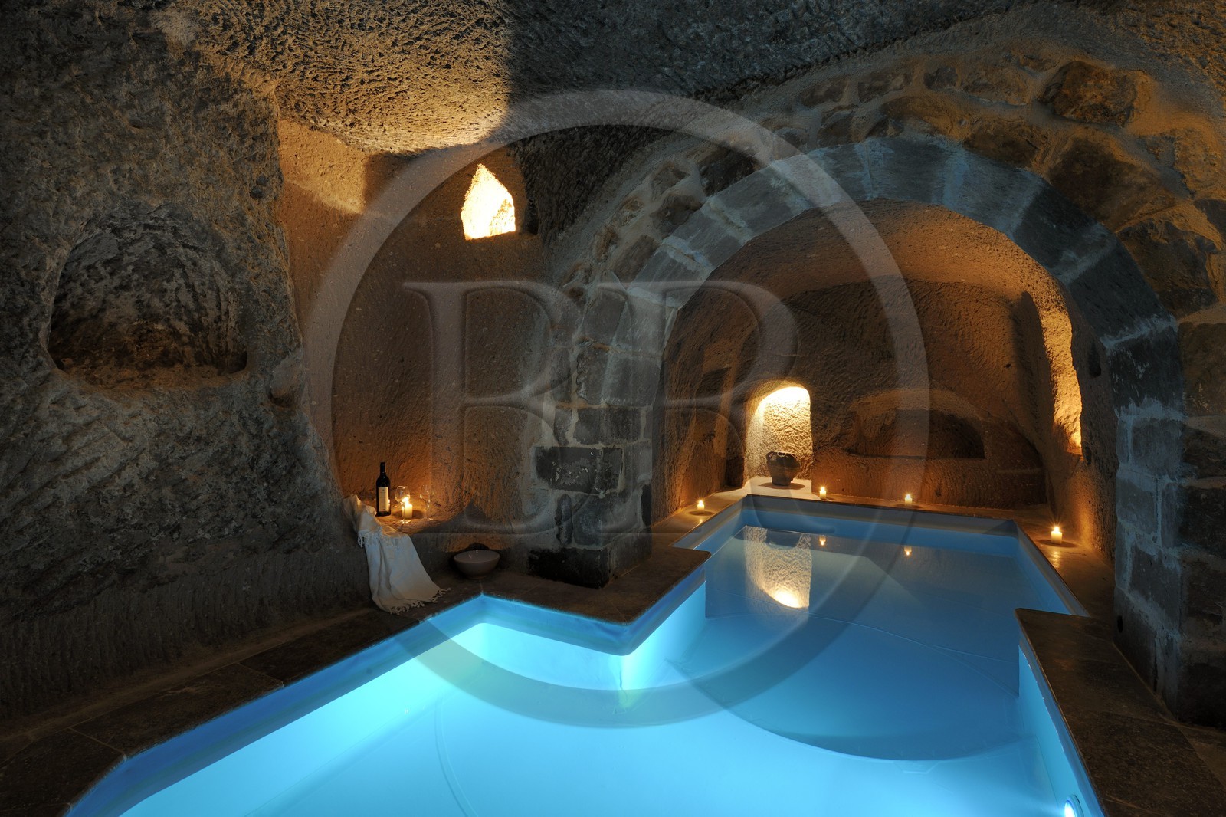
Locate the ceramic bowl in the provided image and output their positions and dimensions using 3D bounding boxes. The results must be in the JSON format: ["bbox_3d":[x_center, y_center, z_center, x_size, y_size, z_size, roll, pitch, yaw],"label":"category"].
[{"bbox_3d":[-0.749,0.868,3.000,0.247,0.120,0.247,0,2,-14],"label":"ceramic bowl"}]

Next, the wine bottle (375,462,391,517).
[{"bbox_3d":[-1.348,0.475,3.200,0.075,0.310,0.075,-1,2,-23],"label":"wine bottle"}]

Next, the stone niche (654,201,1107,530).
[{"bbox_3d":[1.836,-0.144,3.894,2.550,2.030,2.000,1,3,29],"label":"stone niche"}]

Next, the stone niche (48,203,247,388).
[{"bbox_3d":[-1.830,-0.430,2.120,0.330,0.680,0.600,1,2,31],"label":"stone niche"}]

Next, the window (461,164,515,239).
[{"bbox_3d":[-0.744,-1.227,3.231,0.380,0.420,0.200,1,3,29],"label":"window"}]

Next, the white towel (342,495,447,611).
[{"bbox_3d":[-1.120,0.707,2.810,0.360,0.420,0.550,-2,3,-43],"label":"white towel"}]

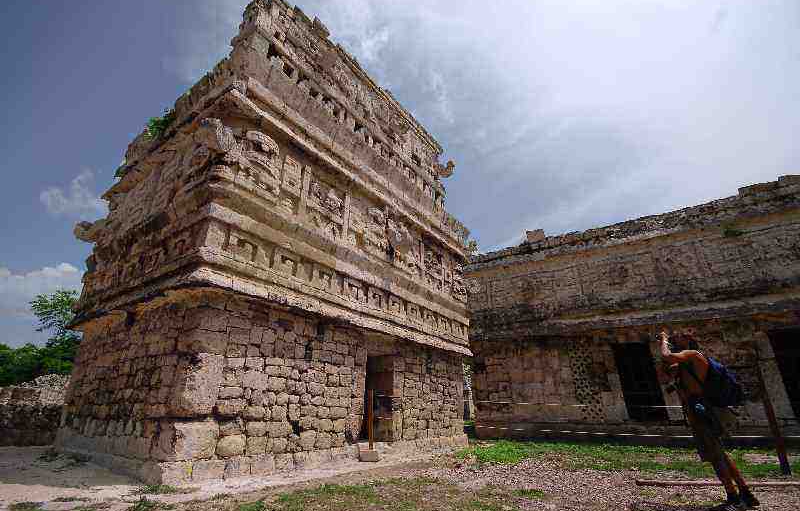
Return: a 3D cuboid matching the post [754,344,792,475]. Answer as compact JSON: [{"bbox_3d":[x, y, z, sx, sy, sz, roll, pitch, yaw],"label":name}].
[{"bbox_3d":[5.600,2.300,5.050,0.085,1.800,0.085,-9,-28,35],"label":"post"}]

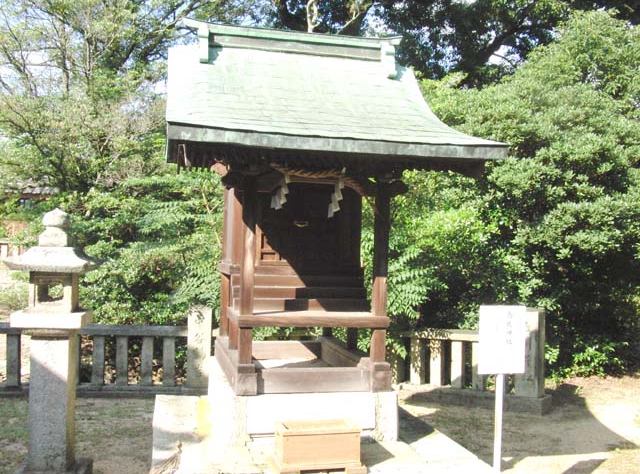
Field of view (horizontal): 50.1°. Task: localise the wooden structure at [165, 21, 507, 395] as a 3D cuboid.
[{"bbox_3d":[-0.173,-0.426,6.745,2.608,3.573,3.470,2,-2,-13],"label":"wooden structure"}]

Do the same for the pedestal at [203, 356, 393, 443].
[{"bbox_3d":[-0.274,1.569,6.874,1.427,0.411,2.238,2,-2,-13],"label":"pedestal"}]

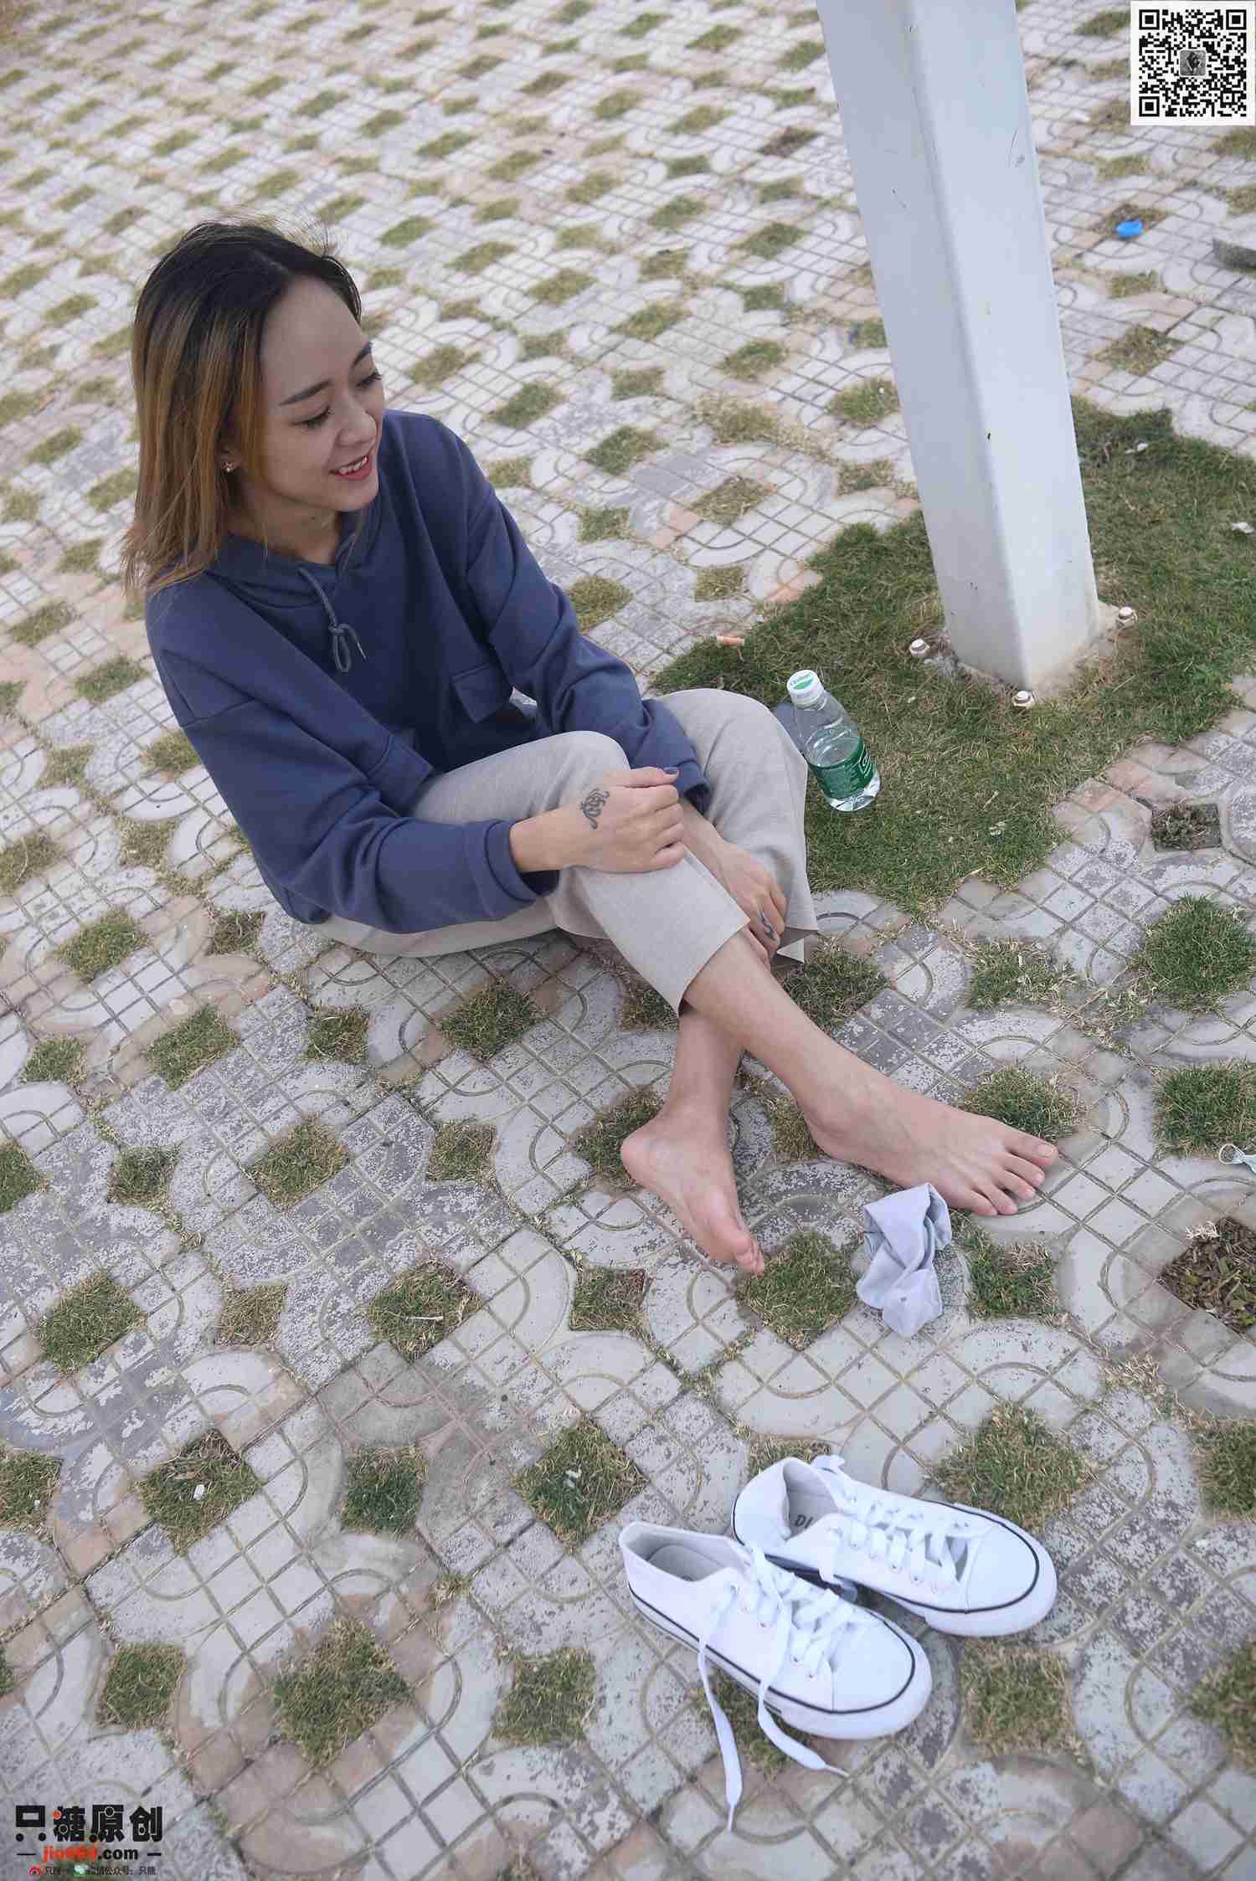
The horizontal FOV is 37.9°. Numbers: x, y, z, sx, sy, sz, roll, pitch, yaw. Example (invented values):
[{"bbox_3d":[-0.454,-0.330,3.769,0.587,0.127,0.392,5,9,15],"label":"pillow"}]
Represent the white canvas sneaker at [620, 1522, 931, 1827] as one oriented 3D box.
[{"bbox_3d":[0.100,0.496,1.367,0.249,0.095,0.095,16,55,34],"label":"white canvas sneaker"}]

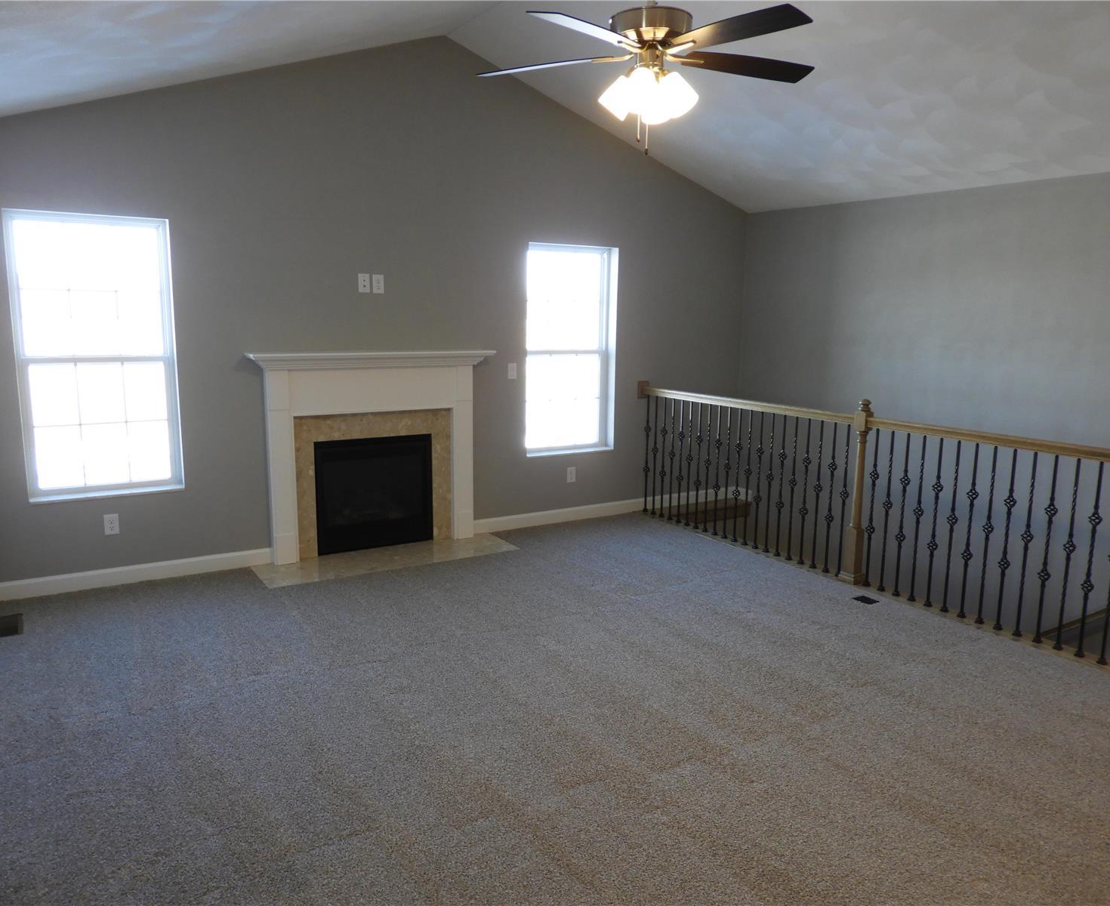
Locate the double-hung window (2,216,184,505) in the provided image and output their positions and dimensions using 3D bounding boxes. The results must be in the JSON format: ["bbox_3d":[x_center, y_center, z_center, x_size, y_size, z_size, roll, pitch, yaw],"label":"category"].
[{"bbox_3d":[-2.515,-0.523,4.623,0.775,1.524,0.100,-5,11,-32],"label":"double-hung window"}]

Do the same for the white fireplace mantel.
[{"bbox_3d":[-1.126,0.009,5.440,1.593,1.311,0.170,-5,11,-32],"label":"white fireplace mantel"}]

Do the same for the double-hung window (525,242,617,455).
[{"bbox_3d":[0.112,-0.762,6.255,0.783,1.523,0.100,-5,11,-32],"label":"double-hung window"}]

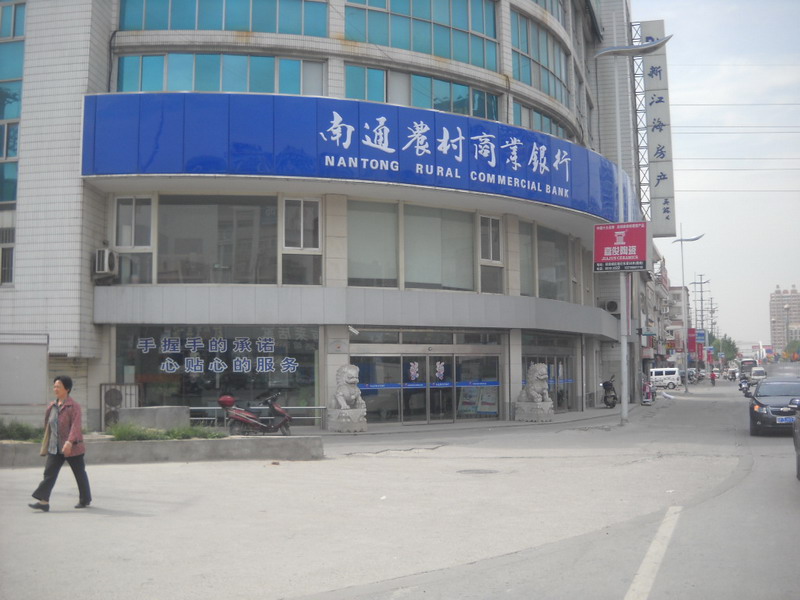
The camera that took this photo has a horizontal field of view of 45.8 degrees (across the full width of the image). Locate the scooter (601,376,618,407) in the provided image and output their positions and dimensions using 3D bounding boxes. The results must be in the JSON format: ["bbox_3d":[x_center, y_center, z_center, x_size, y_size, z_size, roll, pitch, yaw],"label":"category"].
[{"bbox_3d":[7.773,3.384,35.200,0.620,1.190,1.780,-1,-4,10],"label":"scooter"}]

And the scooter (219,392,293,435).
[{"bbox_3d":[-3.365,2.651,22.000,1.760,1.070,0.650,0,-4,-10],"label":"scooter"}]

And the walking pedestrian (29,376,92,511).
[{"bbox_3d":[-4.048,1.683,11.300,0.660,1.570,0.480,2,-5,-33],"label":"walking pedestrian"}]

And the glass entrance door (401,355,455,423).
[{"bbox_3d":[0.822,2.626,28.000,1.800,2.050,0.100,2,-5,-30],"label":"glass entrance door"}]

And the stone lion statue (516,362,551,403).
[{"bbox_3d":[3.929,2.397,27.600,0.620,1.130,0.820,3,-5,-37],"label":"stone lion statue"}]

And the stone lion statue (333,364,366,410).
[{"bbox_3d":[-1.285,2.254,24.500,0.620,1.100,0.820,2,-5,-27],"label":"stone lion statue"}]

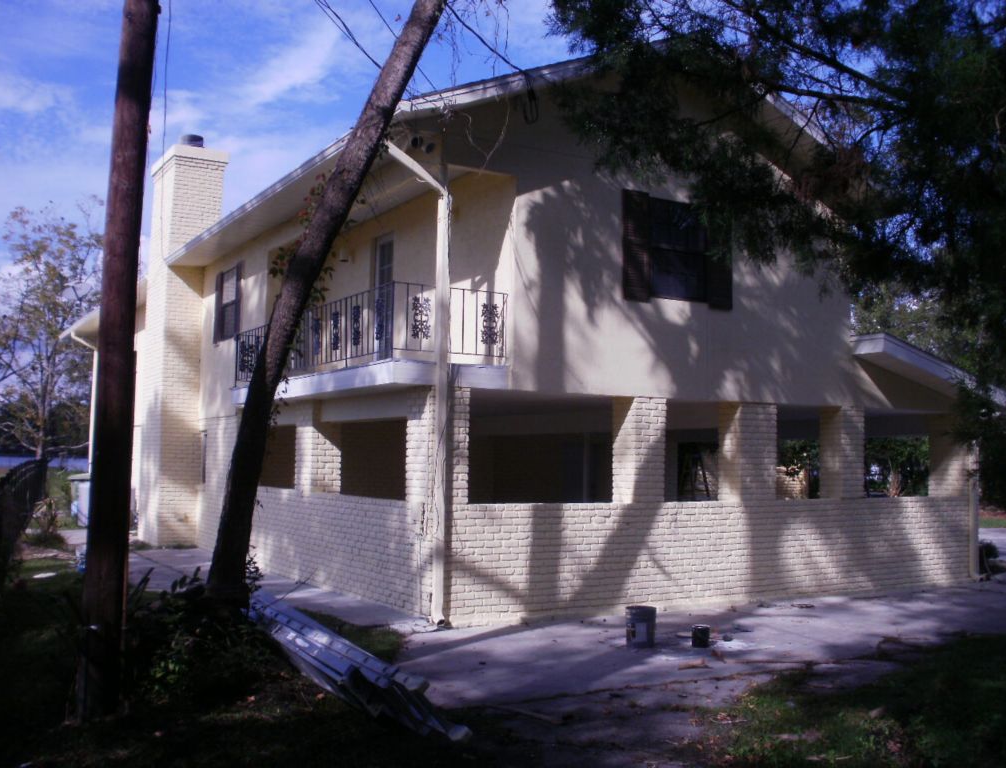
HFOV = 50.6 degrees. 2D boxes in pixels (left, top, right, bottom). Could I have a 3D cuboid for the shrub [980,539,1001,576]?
[{"bbox_3d":[8.144,2.874,17.864,0.460,0.490,0.460,3,-5,-30],"label":"shrub"}]

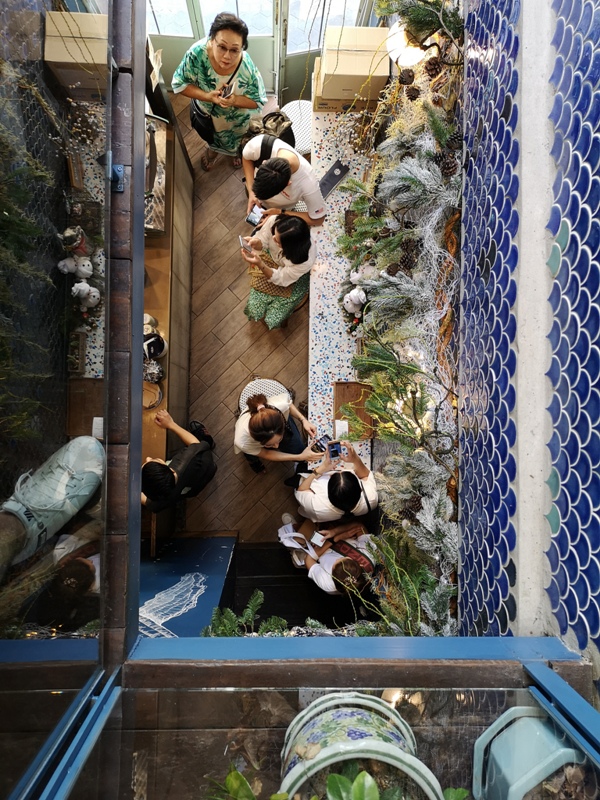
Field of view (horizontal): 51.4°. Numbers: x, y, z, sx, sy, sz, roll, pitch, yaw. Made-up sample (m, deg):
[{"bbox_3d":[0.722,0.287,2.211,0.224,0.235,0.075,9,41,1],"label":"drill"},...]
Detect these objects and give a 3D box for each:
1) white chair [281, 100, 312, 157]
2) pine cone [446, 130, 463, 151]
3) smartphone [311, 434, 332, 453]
[{"bbox_3d":[-0.001,-1.783,4.290,0.370,0.460,0.370,0,89,-3],"label":"white chair"},{"bbox_3d":[0.466,-0.782,1.880,0.050,0.050,0.060,6,101,0],"label":"pine cone"},{"bbox_3d":[0.131,0.274,3.638,0.152,0.009,0.073,-45,80,12],"label":"smartphone"}]

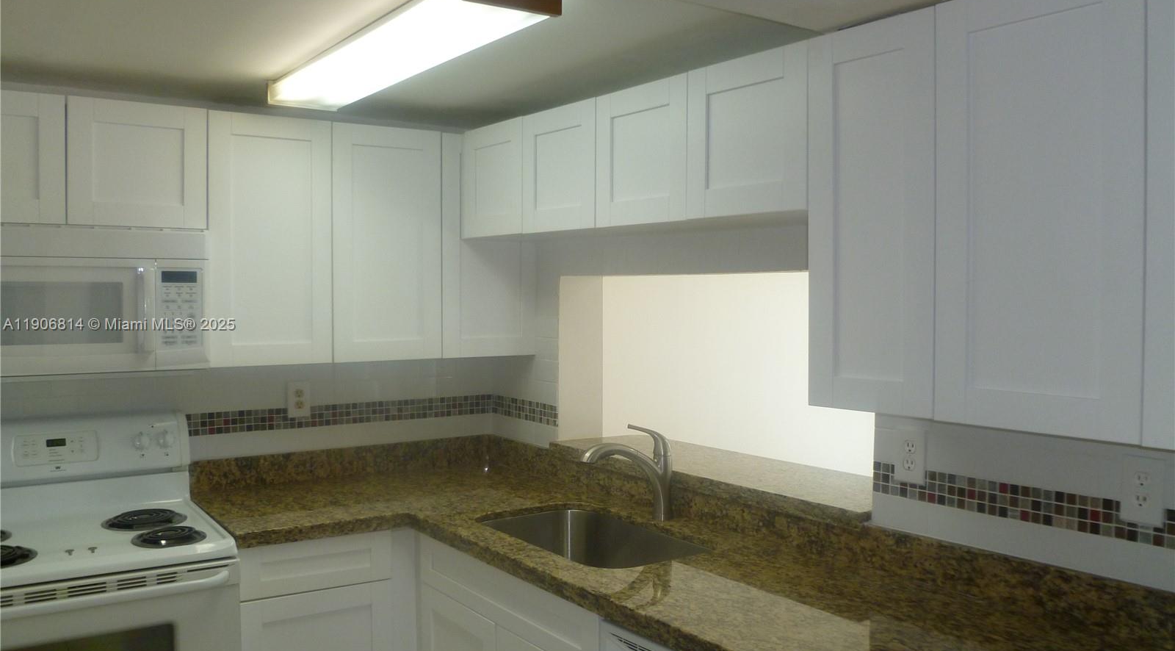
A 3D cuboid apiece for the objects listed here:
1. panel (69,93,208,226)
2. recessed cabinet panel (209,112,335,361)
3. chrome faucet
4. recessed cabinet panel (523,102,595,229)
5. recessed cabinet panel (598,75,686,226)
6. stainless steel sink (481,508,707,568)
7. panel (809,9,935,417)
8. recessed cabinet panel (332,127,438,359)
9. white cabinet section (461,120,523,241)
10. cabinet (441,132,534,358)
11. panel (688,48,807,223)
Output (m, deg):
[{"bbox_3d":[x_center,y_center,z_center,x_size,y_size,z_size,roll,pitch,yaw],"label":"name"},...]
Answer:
[{"bbox_3d":[-1.242,-0.442,2.631,0.376,0.347,0.022,-1,2,-36],"label":"panel"},{"bbox_3d":[-0.962,-0.252,2.897,0.369,0.758,0.022,-2,3,-35],"label":"recessed cabinet panel"},{"bbox_3d":[0.112,0.417,2.669,0.285,0.277,0.055,-1,2,-26],"label":"chrome faucet"},{"bbox_3d":[-0.077,-0.443,2.693,0.022,0.353,0.363,-1,2,-36],"label":"recessed cabinet panel"},{"bbox_3d":[0.141,-0.438,2.463,0.022,0.350,0.377,-2,3,-35],"label":"recessed cabinet panel"},{"bbox_3d":[0.020,0.675,2.563,0.410,0.200,0.690,-1,2,-36],"label":"stainless steel sink"},{"bbox_3d":[0.561,-0.209,1.881,0.022,0.758,0.303,-2,3,-35],"label":"panel"},{"bbox_3d":[-0.646,-0.257,3.076,0.381,0.756,0.022,-1,2,-36],"label":"recessed cabinet panel"},{"bbox_3d":[-0.307,-0.466,3.095,0.022,0.350,0.395,-2,3,-35],"label":"white cabinet section"},{"bbox_3d":[-0.347,-0.273,3.333,0.369,0.758,0.022,-2,3,-35],"label":"cabinet"},{"bbox_3d":[0.362,-0.425,2.152,0.022,0.350,0.380,-2,3,-35],"label":"panel"}]

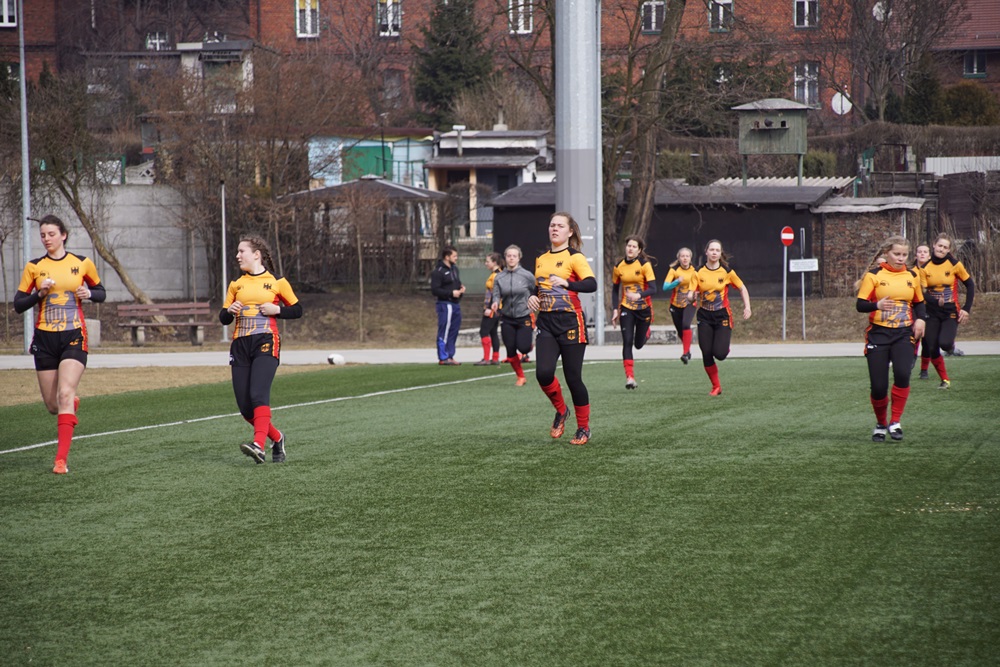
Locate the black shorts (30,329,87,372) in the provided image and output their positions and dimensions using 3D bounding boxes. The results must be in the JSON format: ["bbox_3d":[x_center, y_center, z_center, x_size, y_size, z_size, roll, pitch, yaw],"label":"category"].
[{"bbox_3d":[-2.854,0.104,32.400,0.370,0.270,0.270,0,1,12],"label":"black shorts"}]

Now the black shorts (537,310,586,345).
[{"bbox_3d":[0.458,-0.051,36.600,0.345,0.270,0.250,0,1,25],"label":"black shorts"}]

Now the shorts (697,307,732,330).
[{"bbox_3d":[2.265,-0.158,52.800,0.360,0.260,0.260,0,1,18],"label":"shorts"}]

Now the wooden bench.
[{"bbox_3d":[-6.479,-0.169,97.000,1.840,0.840,0.620,-1,1,-19],"label":"wooden bench"}]

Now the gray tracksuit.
[{"bbox_3d":[0.157,-0.477,58.200,0.500,0.600,0.330,0,1,12],"label":"gray tracksuit"}]

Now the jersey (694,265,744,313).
[{"bbox_3d":[2.257,-0.468,52.000,0.500,0.490,0.310,-1,6,15],"label":"jersey"}]

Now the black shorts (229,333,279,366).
[{"bbox_3d":[-1.705,0.104,34.800,0.330,0.260,0.250,-1,1,17],"label":"black shorts"}]

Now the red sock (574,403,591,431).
[{"bbox_3d":[0.608,0.619,36.600,0.105,0.210,0.115,6,19,22],"label":"red sock"}]

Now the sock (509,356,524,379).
[{"bbox_3d":[0.198,0.399,58.200,0.110,0.250,0.125,-25,8,13],"label":"sock"}]

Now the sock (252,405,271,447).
[{"bbox_3d":[-1.650,0.643,34.600,0.120,0.290,0.130,3,0,0],"label":"sock"}]

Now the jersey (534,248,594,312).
[{"bbox_3d":[0.472,-0.391,36.900,0.420,0.500,0.280,0,1,27],"label":"jersey"}]

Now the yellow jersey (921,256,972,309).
[{"bbox_3d":[4.806,-0.567,54.000,0.480,0.540,0.280,0,1,18],"label":"yellow jersey"}]

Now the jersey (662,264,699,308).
[{"bbox_3d":[2.361,-0.595,64.000,0.500,0.550,0.320,-1,4,4],"label":"jersey"}]

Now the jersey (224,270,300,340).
[{"bbox_3d":[-1.648,-0.194,34.700,0.470,0.490,0.280,0,1,22],"label":"jersey"}]

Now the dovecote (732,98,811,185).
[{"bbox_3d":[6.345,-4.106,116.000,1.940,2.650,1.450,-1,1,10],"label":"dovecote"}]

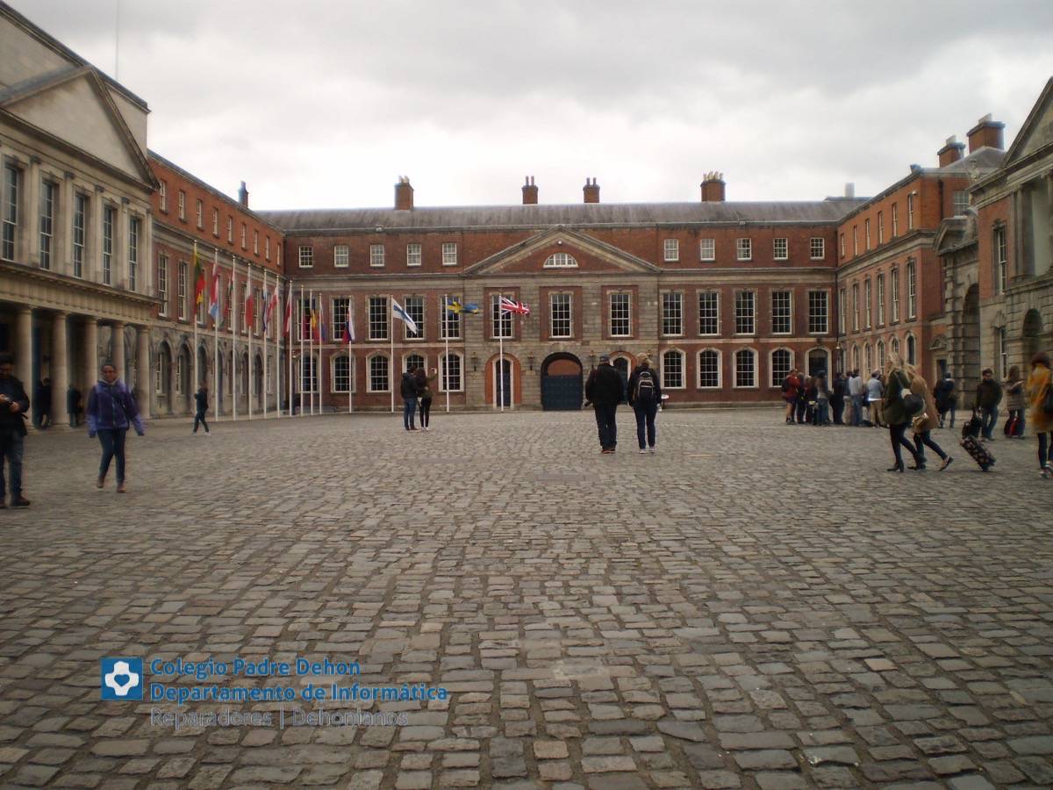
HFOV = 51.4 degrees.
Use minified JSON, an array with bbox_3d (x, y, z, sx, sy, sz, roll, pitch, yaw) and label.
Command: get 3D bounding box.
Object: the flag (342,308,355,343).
[{"bbox_3d":[-12.169,-4.898,75.000,0.800,2.600,0.400,-1,0,2],"label":"flag"}]

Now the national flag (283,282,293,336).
[{"bbox_3d":[-13.988,-4.895,64.300,0.580,2.900,0.400,-1,0,2],"label":"national flag"}]

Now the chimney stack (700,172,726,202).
[{"bbox_3d":[14.388,-16.013,84.500,1.900,2.350,1.700,-1,0,2],"label":"chimney stack"}]

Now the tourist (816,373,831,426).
[{"bbox_3d":[9.479,0.140,35.000,0.380,1.720,0.460,-1,0,-39],"label":"tourist"}]

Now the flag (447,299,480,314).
[{"bbox_3d":[-4.292,-5.991,74.400,2.250,1.080,0.350,-1,0,2],"label":"flag"}]

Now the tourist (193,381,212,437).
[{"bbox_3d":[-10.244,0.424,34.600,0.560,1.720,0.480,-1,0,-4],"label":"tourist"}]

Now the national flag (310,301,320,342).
[{"bbox_3d":[-13.479,-4.698,69.800,0.650,2.500,0.400,-1,0,2],"label":"national flag"}]

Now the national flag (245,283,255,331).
[{"bbox_3d":[-14.359,-4.597,56.800,0.500,2.350,0.400,-1,0,2],"label":"national flag"}]

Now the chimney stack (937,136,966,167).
[{"bbox_3d":[27.631,-15.790,71.113,0.900,2.000,2.600,-1,0,2],"label":"chimney stack"}]

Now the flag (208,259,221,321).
[{"bbox_3d":[-14.670,-4.890,51.500,0.700,2.800,0.400,-1,0,2],"label":"flag"}]

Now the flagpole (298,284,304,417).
[{"bbox_3d":[-13.717,-2.684,67.000,0.120,8.000,0.120,-1,0,2],"label":"flagpole"}]

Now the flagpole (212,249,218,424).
[{"bbox_3d":[-14.248,-2.726,50.400,0.130,8.000,0.130,-1,0,2],"label":"flagpole"}]

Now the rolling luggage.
[{"bbox_3d":[6.679,0.863,16.200,0.240,0.560,0.360,-44,0,0],"label":"rolling luggage"}]

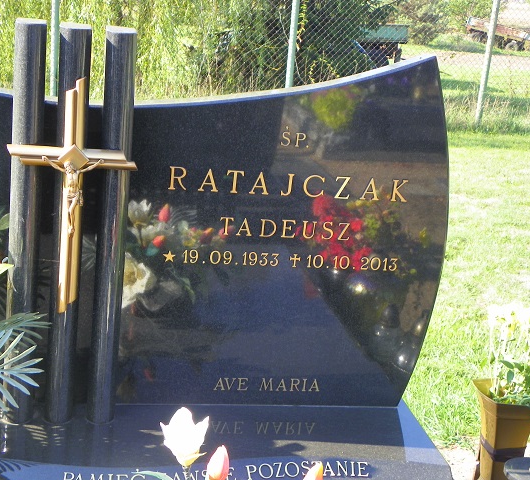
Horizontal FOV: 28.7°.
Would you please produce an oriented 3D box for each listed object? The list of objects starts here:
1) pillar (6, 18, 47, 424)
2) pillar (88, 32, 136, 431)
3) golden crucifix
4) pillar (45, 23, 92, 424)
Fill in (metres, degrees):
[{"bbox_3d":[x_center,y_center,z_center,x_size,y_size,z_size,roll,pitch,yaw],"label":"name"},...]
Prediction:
[{"bbox_3d":[-0.449,-0.019,1.933,0.055,0.761,0.055,2,14,-12],"label":"pillar"},{"bbox_3d":[-0.293,-0.012,1.965,0.055,0.761,0.055,2,14,-12],"label":"pillar"},{"bbox_3d":[-0.353,-0.075,1.889,0.232,0.439,0.035,2,14,-12],"label":"golden crucifix"},{"bbox_3d":[-0.372,-0.015,1.949,0.055,0.760,0.055,2,14,-12],"label":"pillar"}]

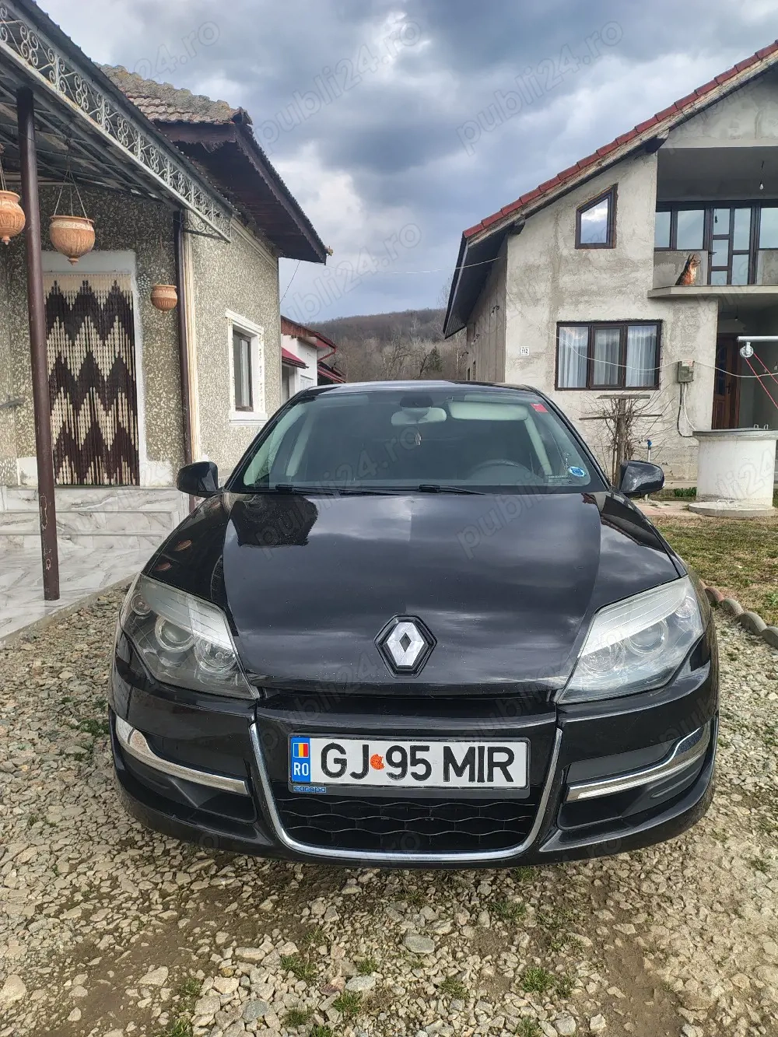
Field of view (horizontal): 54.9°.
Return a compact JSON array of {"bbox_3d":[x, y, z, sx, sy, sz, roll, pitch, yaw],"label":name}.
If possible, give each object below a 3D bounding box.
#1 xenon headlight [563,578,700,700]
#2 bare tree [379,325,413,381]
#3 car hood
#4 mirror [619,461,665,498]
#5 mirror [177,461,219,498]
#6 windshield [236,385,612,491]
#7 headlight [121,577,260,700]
[{"bbox_3d":[0.666,0.292,1.937,0.490,0.220,0.450,-1,7,-5],"label":"xenon headlight"},{"bbox_3d":[0.506,-10.619,55.000,2.500,7.200,2.500,-1,7,0],"label":"bare tree"},{"bbox_3d":[0.085,0.130,2.265,1.480,0.370,1.270,0,7,3],"label":"car hood"},{"bbox_3d":[1.058,-0.166,3.160,0.210,0.160,0.140,0,7,3],"label":"mirror"},{"bbox_3d":[-0.825,-0.167,3.250,0.210,0.160,0.140,0,7,3],"label":"mirror"},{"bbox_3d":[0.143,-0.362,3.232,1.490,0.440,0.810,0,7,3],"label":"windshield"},{"bbox_3d":[-0.532,0.289,2.008,0.490,0.220,0.450,1,7,11],"label":"headlight"}]

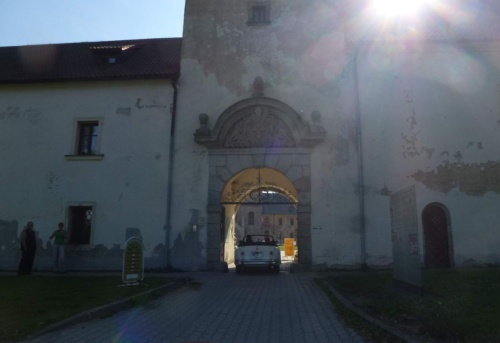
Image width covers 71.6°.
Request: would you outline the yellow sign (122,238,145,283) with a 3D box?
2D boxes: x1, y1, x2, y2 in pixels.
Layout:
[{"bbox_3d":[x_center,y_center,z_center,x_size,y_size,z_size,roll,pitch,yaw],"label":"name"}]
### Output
[{"bbox_3d":[-2.974,2.272,8.851,0.523,1.203,0.350,6,-11,-26],"label":"yellow sign"}]

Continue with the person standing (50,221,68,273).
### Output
[{"bbox_3d":[-6.630,2.652,12.052,0.600,1.751,0.400,6,-12,-28],"label":"person standing"}]

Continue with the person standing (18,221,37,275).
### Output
[{"bbox_3d":[-7.348,2.531,11.451,0.520,1.752,0.400,10,-14,-42],"label":"person standing"}]

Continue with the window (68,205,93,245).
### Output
[{"bbox_3d":[-6.308,1.984,13.012,0.918,1.473,0.250,0,-10,3],"label":"window"}]

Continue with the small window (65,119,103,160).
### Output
[{"bbox_3d":[-6.443,-1.242,13.587,1.441,1.693,0.300,0,-10,3],"label":"small window"}]

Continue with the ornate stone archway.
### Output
[{"bbox_3d":[0.368,0.344,13.086,4.851,6.595,0.700,0,-10,5],"label":"ornate stone archway"}]

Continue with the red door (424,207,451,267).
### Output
[{"bbox_3d":[6.627,2.288,12.354,0.985,2.281,0.200,0,-10,5],"label":"red door"}]

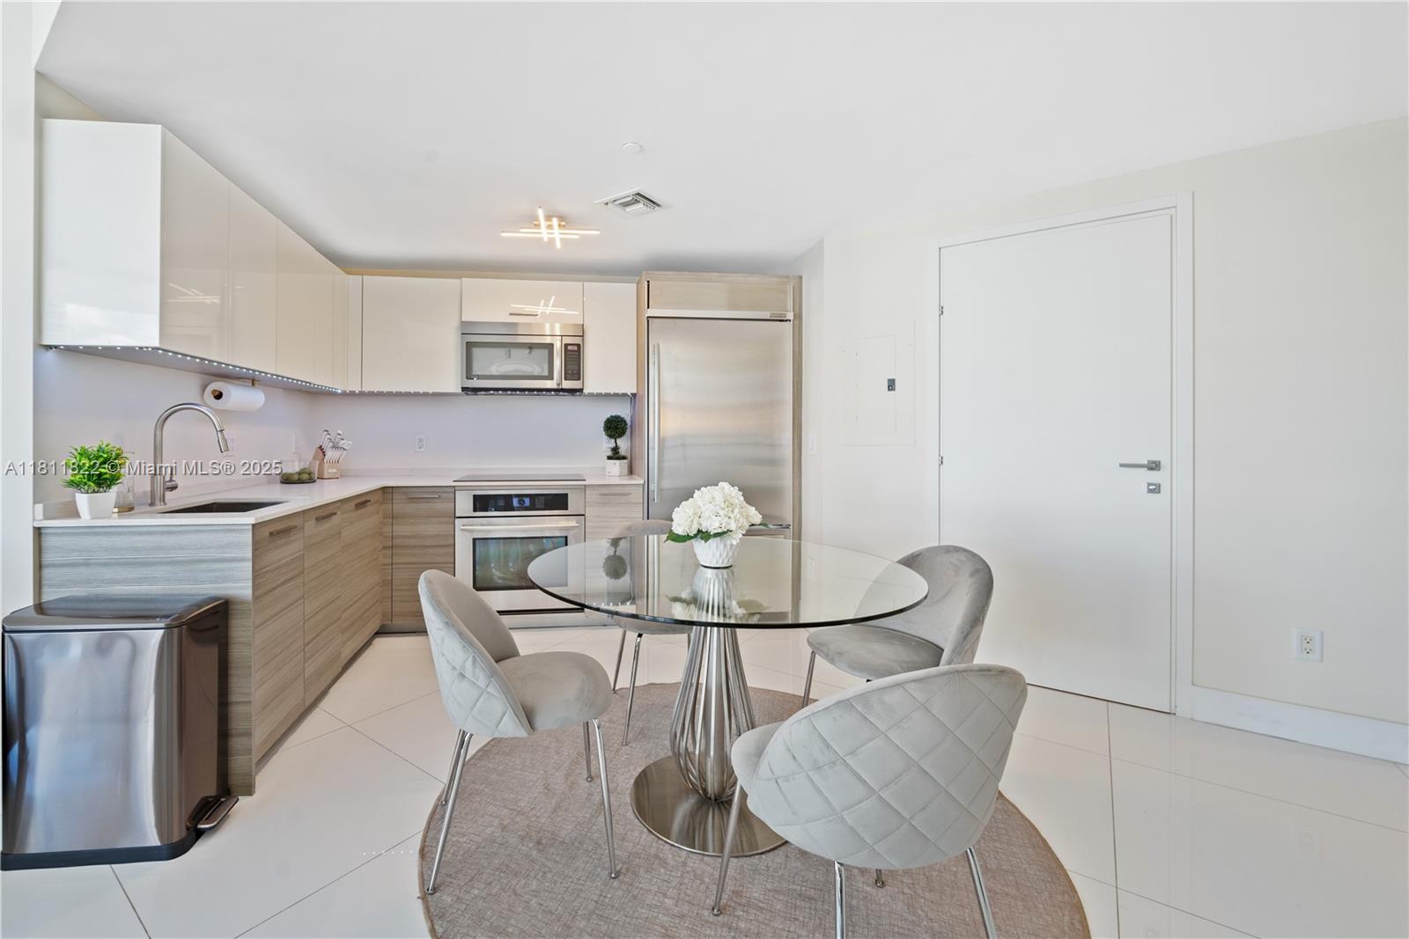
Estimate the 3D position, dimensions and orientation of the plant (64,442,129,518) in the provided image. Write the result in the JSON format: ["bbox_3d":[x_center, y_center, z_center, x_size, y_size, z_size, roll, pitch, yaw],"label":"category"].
[{"bbox_3d":[-1.990,0.033,1.790,0.160,0.255,0.160,0,2,-11],"label":"plant"}]

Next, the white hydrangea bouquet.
[{"bbox_3d":[0.031,0.174,1.823,0.307,0.287,0.287,0,3,0],"label":"white hydrangea bouquet"}]

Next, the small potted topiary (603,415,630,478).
[{"bbox_3d":[-0.602,-0.166,3.750,0.170,0.430,0.170,0,2,-7],"label":"small potted topiary"}]

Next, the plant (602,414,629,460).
[{"bbox_3d":[-0.602,-0.222,3.750,0.170,0.315,0.170,0,2,-7],"label":"plant"}]

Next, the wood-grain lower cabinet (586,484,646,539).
[{"bbox_3d":[-0.586,0.475,3.660,0.360,0.770,0.580,0,2,-7],"label":"wood-grain lower cabinet"}]

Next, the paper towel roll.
[{"bbox_3d":[-2.134,-0.329,2.492,0.119,0.119,0.272,0,3,-15],"label":"paper towel roll"}]

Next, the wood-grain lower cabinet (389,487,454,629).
[{"bbox_3d":[-1.650,0.489,3.430,0.333,0.796,0.594,0,3,-8],"label":"wood-grain lower cabinet"}]

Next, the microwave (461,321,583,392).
[{"bbox_3d":[-1.175,-0.733,3.680,0.756,0.430,0.410,0,2,-7],"label":"microwave"}]

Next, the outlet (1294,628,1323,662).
[{"bbox_3d":[2.350,0.686,2.131,0.074,0.118,0.010,2,3,33],"label":"outlet"}]

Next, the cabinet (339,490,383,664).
[{"bbox_3d":[-2.019,0.512,2.720,0.594,0.780,0.618,0,3,-15],"label":"cabinet"}]

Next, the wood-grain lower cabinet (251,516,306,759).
[{"bbox_3d":[-1.790,0.545,1.885,0.600,0.770,0.390,-1,2,-14],"label":"wood-grain lower cabinet"}]

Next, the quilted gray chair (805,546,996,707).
[{"bbox_3d":[0.670,0.657,1.905,0.560,0.785,0.510,-1,2,-22],"label":"quilted gray chair"}]

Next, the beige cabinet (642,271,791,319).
[{"bbox_3d":[0.050,-1.110,3.740,0.940,0.285,0.600,0,2,-7],"label":"beige cabinet"}]

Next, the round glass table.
[{"bbox_3d":[0.045,0.683,1.780,1.180,0.745,1.180,0,2,0],"label":"round glass table"}]

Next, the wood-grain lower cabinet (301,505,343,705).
[{"bbox_3d":[-1.886,0.536,2.229,0.594,0.780,0.401,0,3,-15],"label":"wood-grain lower cabinet"}]

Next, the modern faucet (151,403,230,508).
[{"bbox_3d":[-1.990,-0.060,2.140,0.265,0.395,0.100,-1,2,-14],"label":"modern faucet"}]

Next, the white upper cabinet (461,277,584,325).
[{"bbox_3d":[-1.153,-1.033,3.582,0.749,0.272,0.346,0,3,-8],"label":"white upper cabinet"}]

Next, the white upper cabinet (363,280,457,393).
[{"bbox_3d":[-1.803,-0.830,3.497,0.550,0.692,0.346,0,3,-8],"label":"white upper cabinet"}]

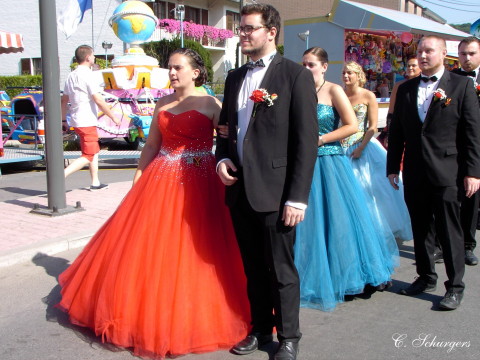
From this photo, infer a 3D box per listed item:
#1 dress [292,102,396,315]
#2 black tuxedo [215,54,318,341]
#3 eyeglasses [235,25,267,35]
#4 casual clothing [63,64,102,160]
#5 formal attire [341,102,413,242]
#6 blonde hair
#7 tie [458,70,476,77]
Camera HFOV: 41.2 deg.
[{"bbox_3d":[0.671,0.117,4.449,0.780,1.278,0.840,7,12,41],"label":"dress"},{"bbox_3d":[0.144,0.110,3.456,0.520,1.552,0.320,6,11,36],"label":"black tuxedo"},{"bbox_3d":[0.064,-0.763,3.252,0.135,0.045,0.140,-8,12,-41],"label":"eyeglasses"},{"bbox_3d":[-1.941,-0.826,7.864,0.400,1.178,0.470,-7,11,-39],"label":"casual clothing"},{"bbox_3d":[1.170,-0.075,5.705,0.780,1.193,0.840,7,11,39],"label":"formal attire"},{"bbox_3d":[1.005,-0.922,5.525,0.180,0.240,0.200,7,12,41],"label":"blonde hair"},{"bbox_3d":[1.802,-0.843,5.052,0.125,0.055,0.045,4,10,28],"label":"tie"}]

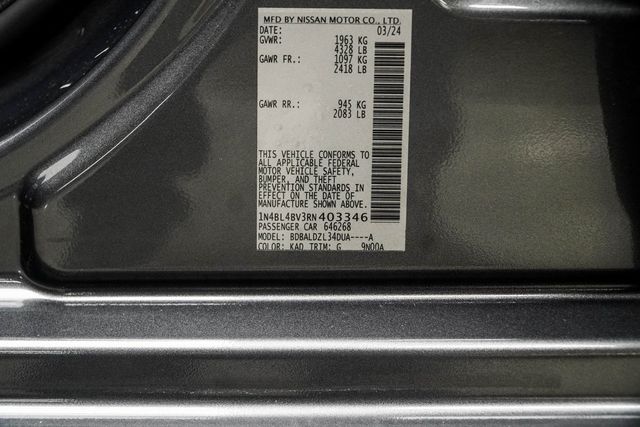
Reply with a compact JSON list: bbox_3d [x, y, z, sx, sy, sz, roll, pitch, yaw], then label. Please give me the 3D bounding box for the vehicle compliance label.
[{"bbox_3d":[0.005,-0.033,0.510,0.062,0.100,0.001,0,12,-3],"label":"vehicle compliance label"}]

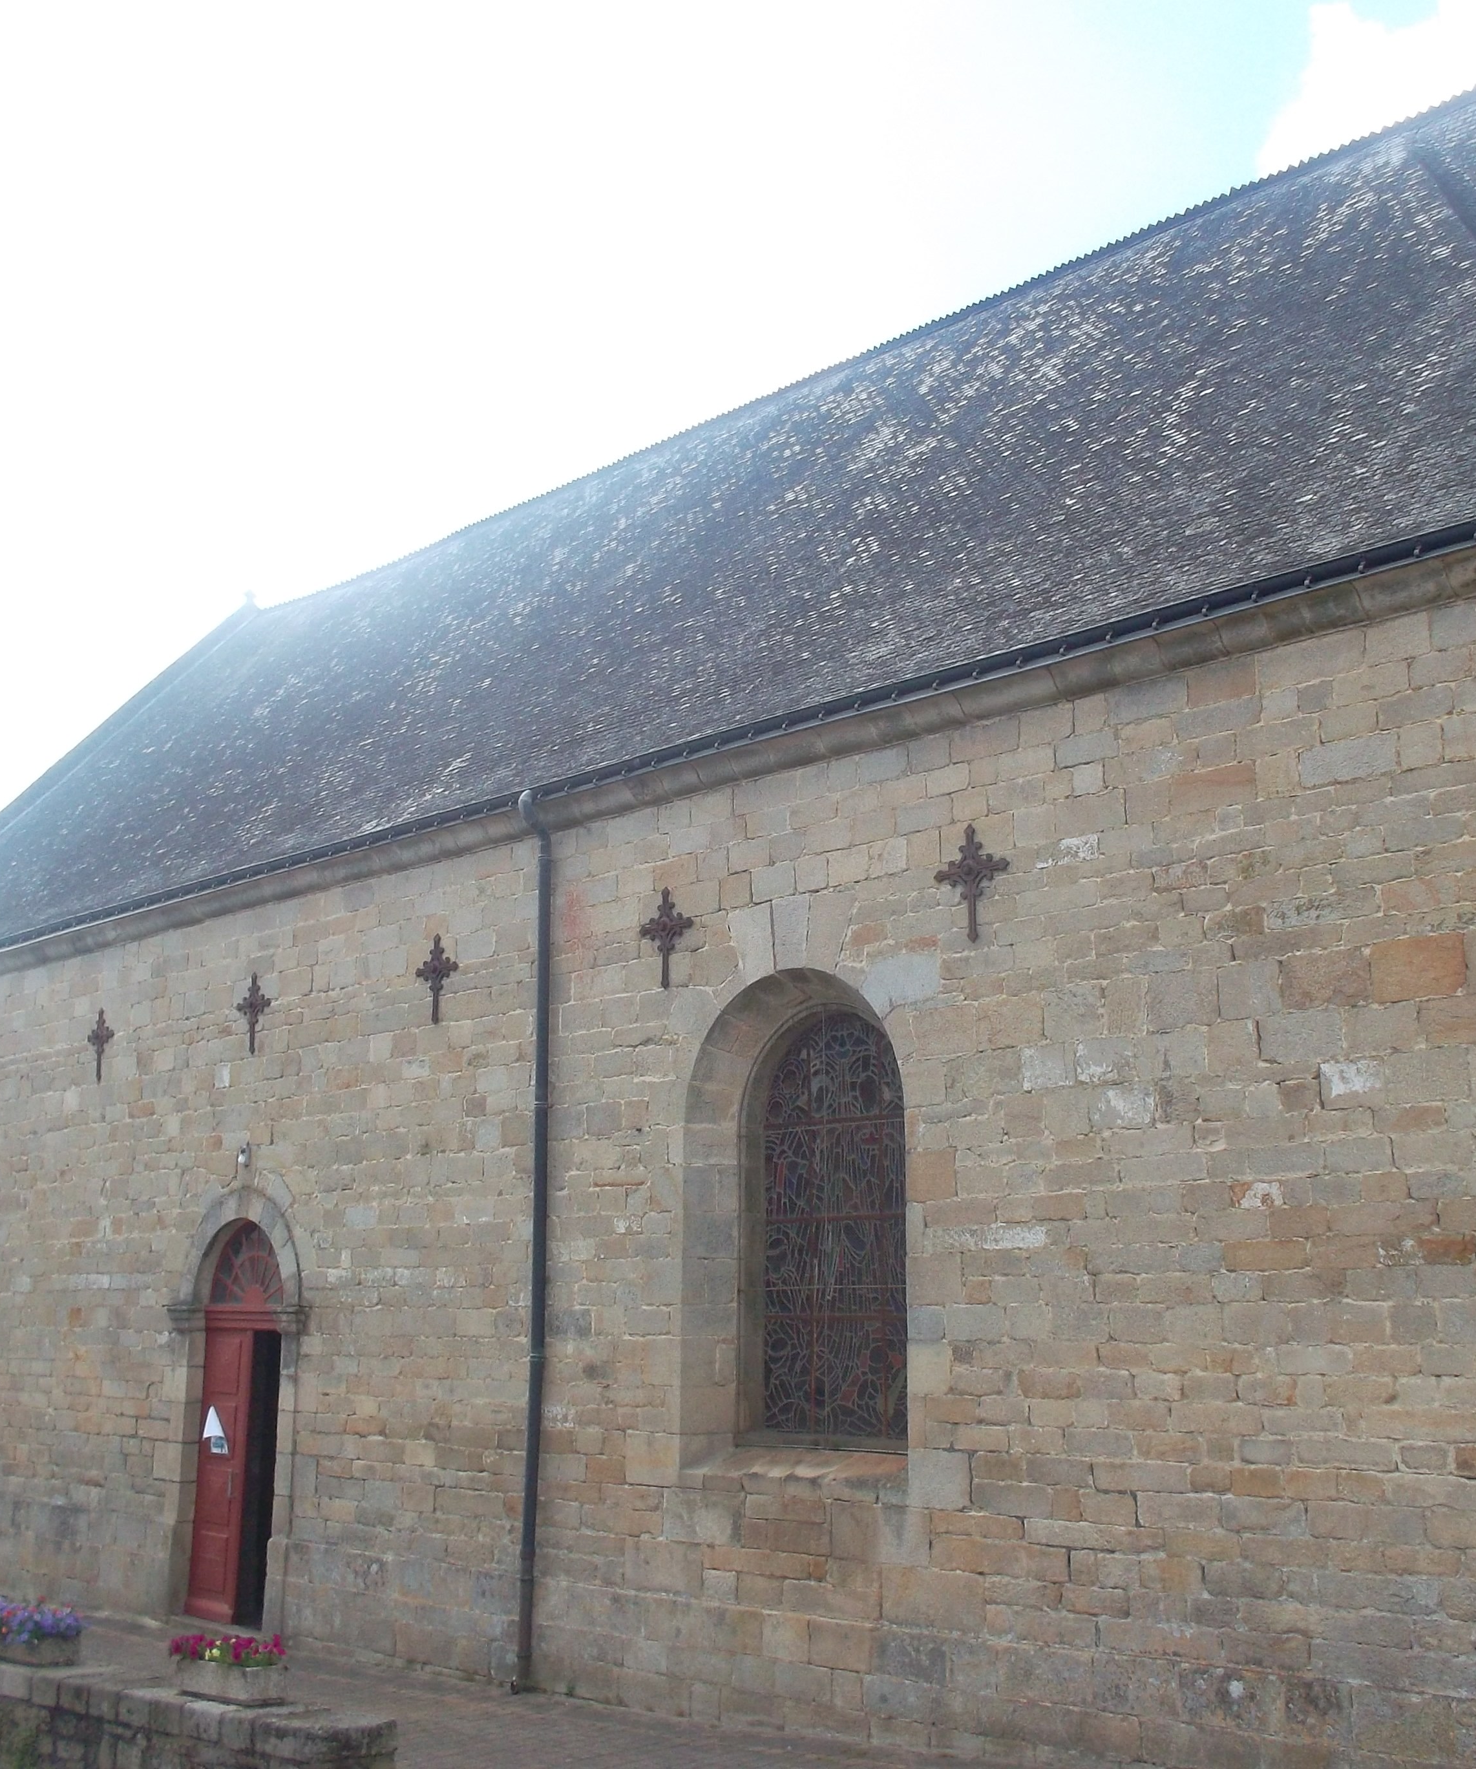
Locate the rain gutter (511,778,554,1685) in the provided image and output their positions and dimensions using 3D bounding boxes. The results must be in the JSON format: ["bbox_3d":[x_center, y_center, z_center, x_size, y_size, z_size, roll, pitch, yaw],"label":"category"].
[{"bbox_3d":[-1.512,2.345,13.249,0.120,6.115,0.340,-11,-17,42],"label":"rain gutter"}]

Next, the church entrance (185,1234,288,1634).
[{"bbox_3d":[-4.031,4.322,15.531,1.445,3.136,0.289,-12,-18,43],"label":"church entrance"}]

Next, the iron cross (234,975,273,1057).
[{"bbox_3d":[-4.156,1.103,16.257,0.520,0.690,0.060,-11,-17,42],"label":"iron cross"}]

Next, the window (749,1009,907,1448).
[{"bbox_3d":[0.591,2.097,11.754,1.411,2.686,0.213,-12,-18,43],"label":"window"}]

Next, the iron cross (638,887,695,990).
[{"bbox_3d":[-0.478,0.353,12.662,0.527,0.694,0.068,-12,-18,43],"label":"iron cross"}]

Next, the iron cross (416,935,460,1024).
[{"bbox_3d":[-2.326,0.720,14.607,0.520,0.690,0.060,-11,-17,42],"label":"iron cross"}]

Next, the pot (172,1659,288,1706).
[{"bbox_3d":[-2.972,4.662,11.236,0.650,0.195,0.270,-11,-17,42],"label":"pot"}]

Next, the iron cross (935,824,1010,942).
[{"bbox_3d":[1.336,-0.004,10.909,0.530,0.683,0.068,-12,-18,43],"label":"iron cross"}]

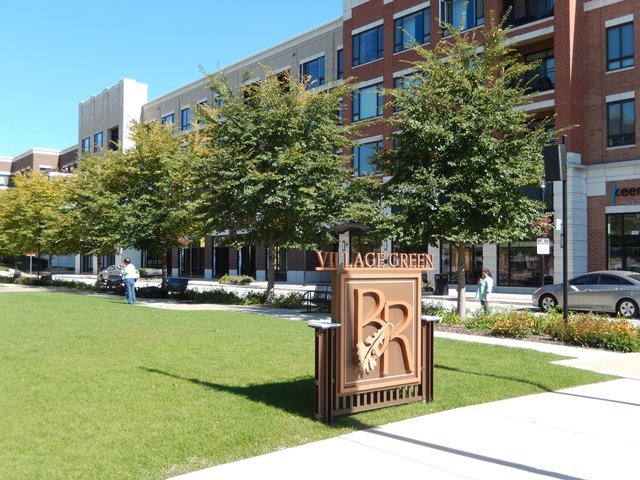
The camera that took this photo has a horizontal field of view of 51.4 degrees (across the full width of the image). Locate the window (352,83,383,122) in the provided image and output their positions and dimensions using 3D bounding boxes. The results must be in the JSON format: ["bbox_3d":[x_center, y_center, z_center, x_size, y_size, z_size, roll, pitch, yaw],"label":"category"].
[{"bbox_3d":[2.824,-8.017,39.039,0.200,1.870,2.710,1,-2,-39],"label":"window"}]

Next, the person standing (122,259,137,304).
[{"bbox_3d":[-7.200,1.570,25.150,0.480,1.750,0.560,-1,-1,37],"label":"person standing"}]

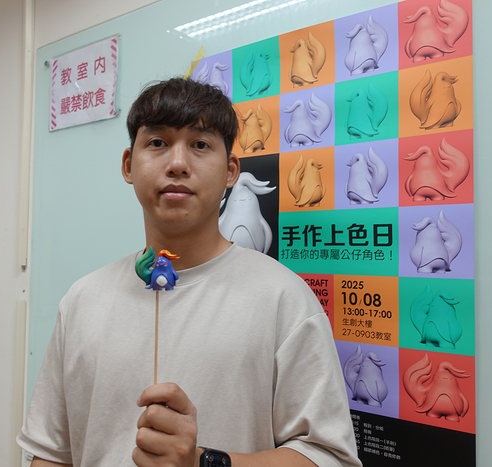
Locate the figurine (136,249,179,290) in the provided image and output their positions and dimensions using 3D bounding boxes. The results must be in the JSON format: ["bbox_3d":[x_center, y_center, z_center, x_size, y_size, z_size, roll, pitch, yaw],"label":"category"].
[{"bbox_3d":[-0.092,0.037,0.490,0.047,0.047,0.030,1,-2,-3],"label":"figurine"}]

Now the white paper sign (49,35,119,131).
[{"bbox_3d":[-0.458,-0.408,1.304,0.300,0.214,0.010,-1,-2,34],"label":"white paper sign"}]

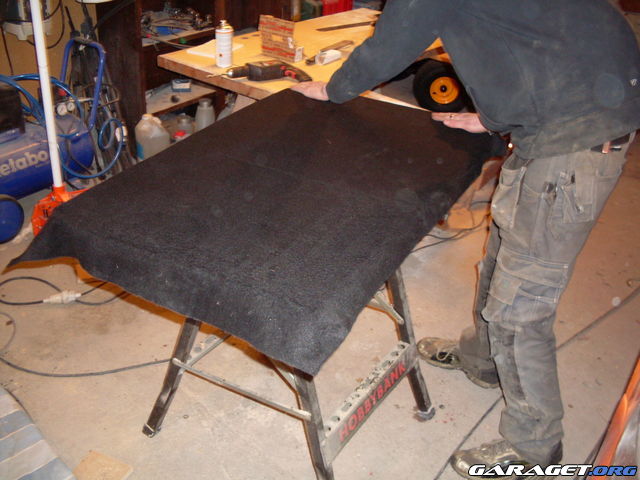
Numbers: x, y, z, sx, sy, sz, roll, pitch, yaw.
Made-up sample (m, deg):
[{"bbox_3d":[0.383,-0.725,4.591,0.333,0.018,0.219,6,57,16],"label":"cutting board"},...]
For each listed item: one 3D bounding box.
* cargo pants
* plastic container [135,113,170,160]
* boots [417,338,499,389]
[{"bbox_3d":[0.595,0.108,1.976,0.380,0.940,0.430,12,30,16],"label":"cargo pants"},{"bbox_3d":[-0.886,-0.491,3.683,0.180,0.280,0.160,-5,29,-14],"label":"plastic container"},{"bbox_3d":[0.479,0.377,2.362,0.305,0.120,0.110,20,33,28],"label":"boots"}]

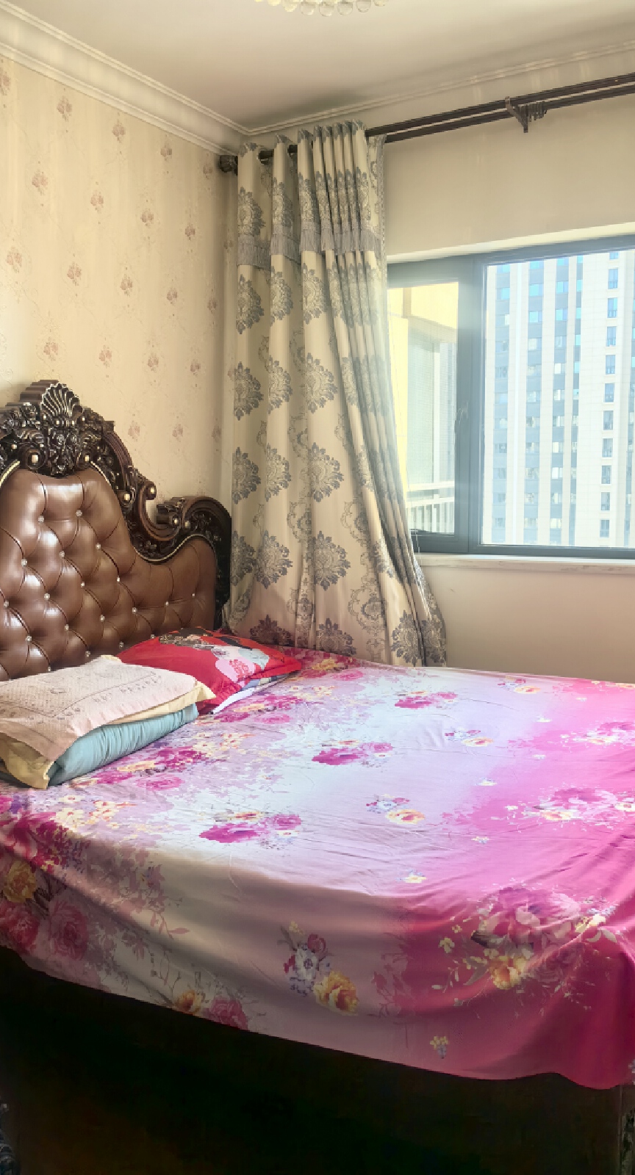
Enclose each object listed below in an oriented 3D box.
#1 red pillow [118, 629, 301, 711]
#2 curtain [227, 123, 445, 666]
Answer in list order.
[{"bbox_3d":[-0.387,0.253,3.019,0.450,0.170,0.690,3,9,25],"label":"red pillow"},{"bbox_3d":[0.070,-0.487,3.725,0.970,2.520,0.220,4,9,30],"label":"curtain"}]

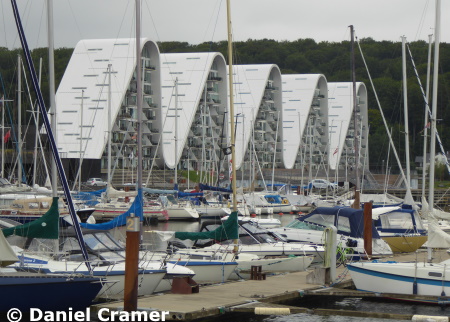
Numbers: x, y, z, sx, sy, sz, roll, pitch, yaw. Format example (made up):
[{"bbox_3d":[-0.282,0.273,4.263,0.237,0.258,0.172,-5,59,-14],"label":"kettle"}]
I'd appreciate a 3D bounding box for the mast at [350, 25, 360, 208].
[{"bbox_3d":[6.658,-1.904,70.325,0.170,10.026,0.170,-3,-1,27],"label":"mast"}]

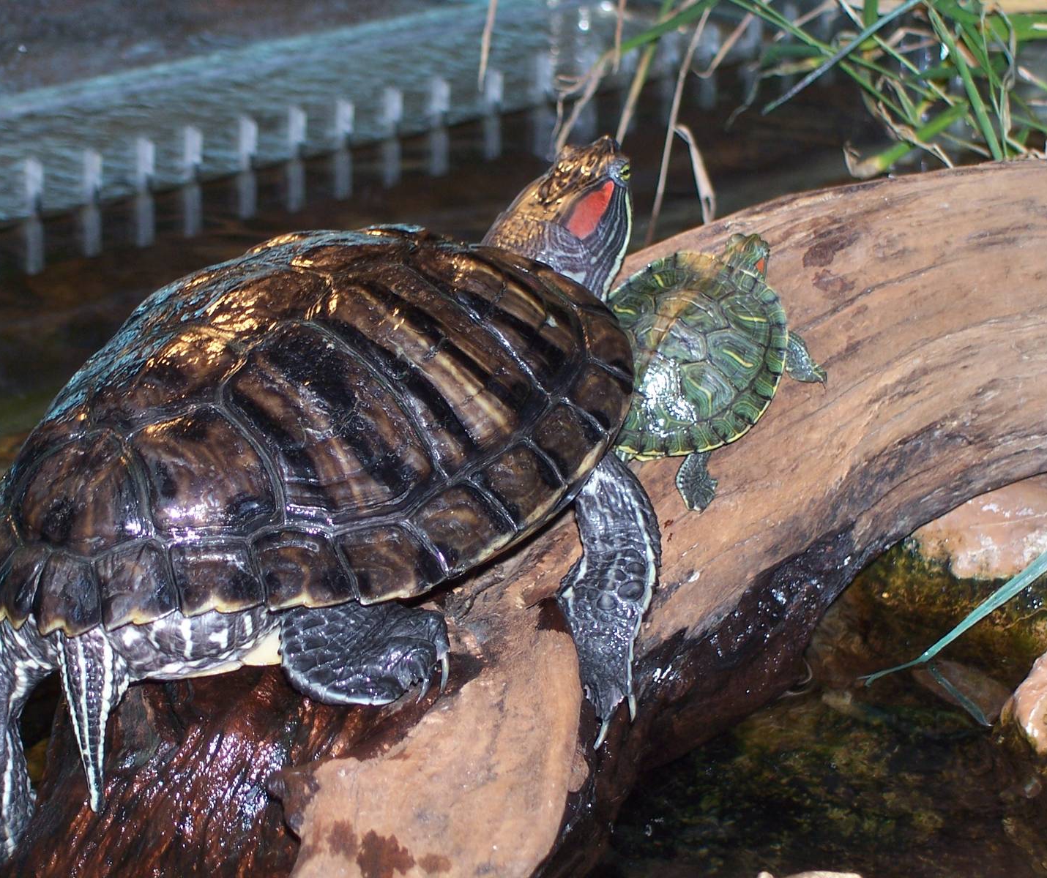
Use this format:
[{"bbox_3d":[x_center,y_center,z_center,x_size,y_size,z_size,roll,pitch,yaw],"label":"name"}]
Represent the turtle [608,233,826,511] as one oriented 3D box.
[{"bbox_3d":[0.049,-0.029,1.250,0.079,0.033,0.093,21,57,19],"label":"turtle"}]

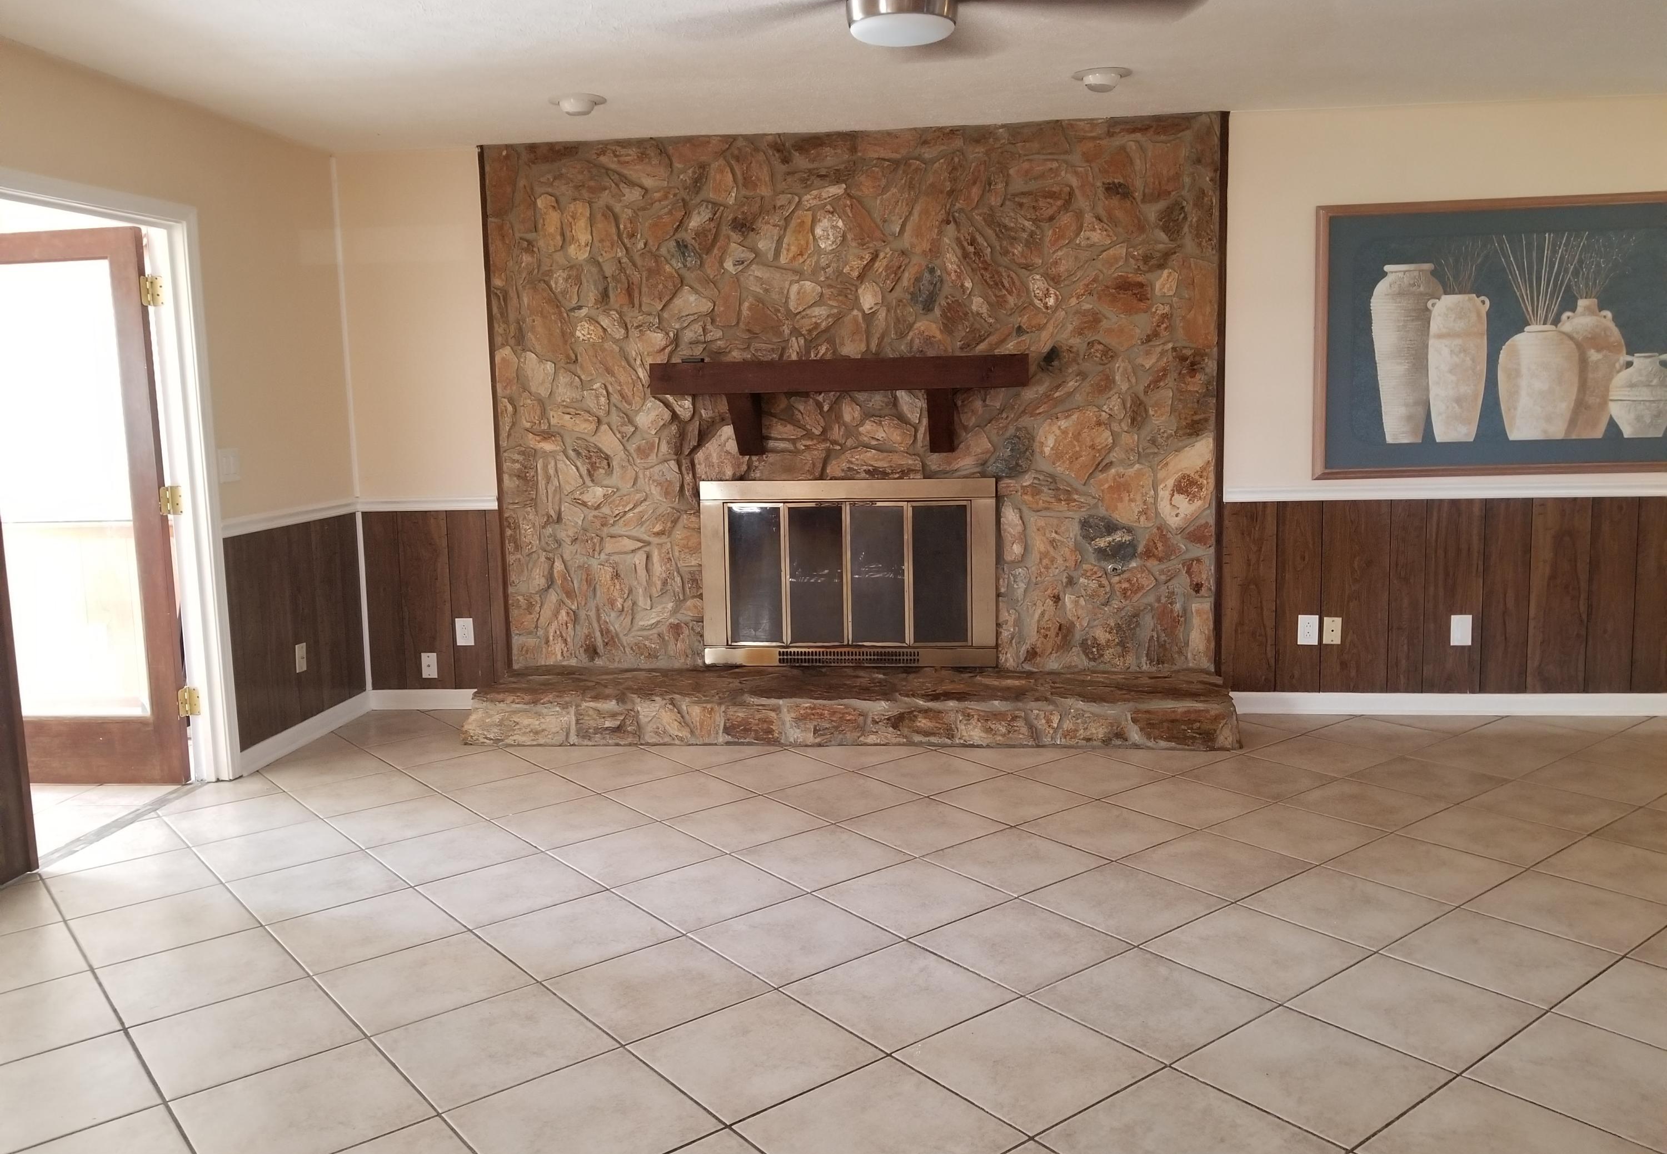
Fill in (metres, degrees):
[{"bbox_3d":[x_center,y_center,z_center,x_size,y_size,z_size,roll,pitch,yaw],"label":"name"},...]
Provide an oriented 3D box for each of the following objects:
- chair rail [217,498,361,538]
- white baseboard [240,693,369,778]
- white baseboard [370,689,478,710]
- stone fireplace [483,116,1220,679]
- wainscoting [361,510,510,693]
[{"bbox_3d":[-2.182,-0.248,5.119,0.030,0.062,1.014,0,8,6],"label":"chair rail"},{"bbox_3d":[-2.169,0.638,5.228,0.020,0.092,1.038,0,8,6],"label":"white baseboard"},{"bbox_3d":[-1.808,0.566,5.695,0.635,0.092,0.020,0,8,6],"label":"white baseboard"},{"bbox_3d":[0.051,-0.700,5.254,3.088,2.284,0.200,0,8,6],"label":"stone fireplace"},{"bbox_3d":[-1.800,0.116,5.632,0.671,0.815,0.020,0,8,6],"label":"wainscoting"}]

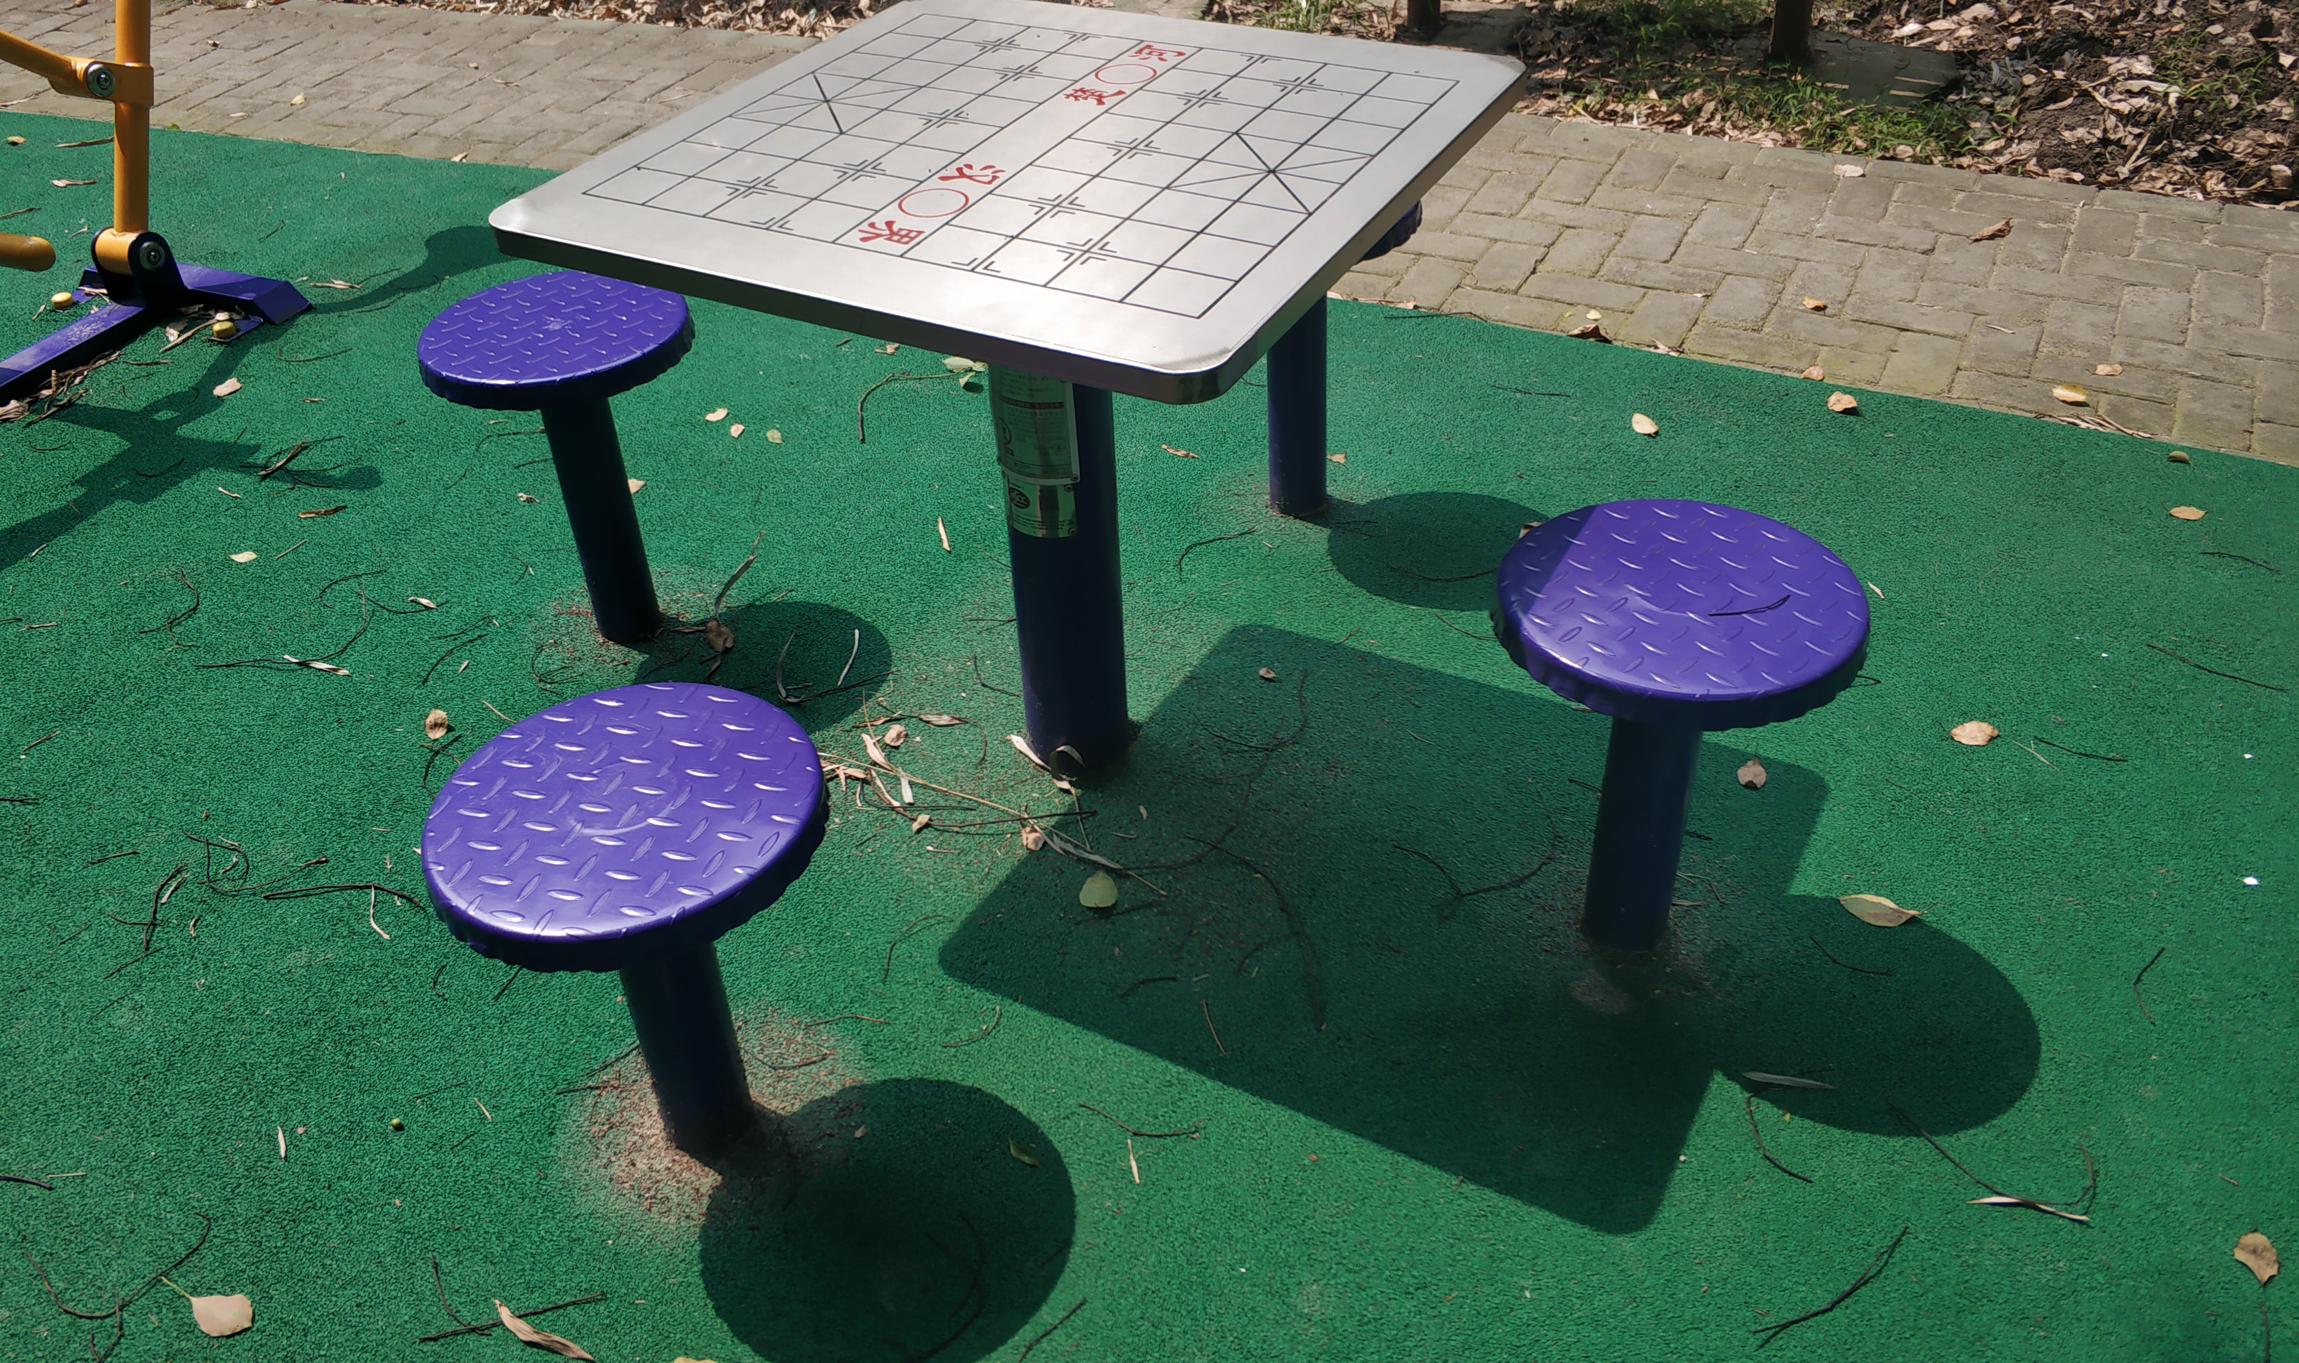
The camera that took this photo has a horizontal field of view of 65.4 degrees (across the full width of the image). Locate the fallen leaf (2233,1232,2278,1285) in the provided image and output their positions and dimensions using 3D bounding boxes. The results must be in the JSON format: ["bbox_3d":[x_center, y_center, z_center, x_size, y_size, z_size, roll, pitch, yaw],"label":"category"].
[{"bbox_3d":[0.932,0.485,1.508,0.034,0.014,0.055,11,39,18],"label":"fallen leaf"}]

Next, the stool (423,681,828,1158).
[{"bbox_3d":[-0.426,0.261,1.599,0.322,0.404,0.322,-3,37,0],"label":"stool"}]

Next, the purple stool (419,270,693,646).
[{"bbox_3d":[-0.709,-0.254,2.292,0.322,0.442,0.322,-3,37,0],"label":"purple stool"}]

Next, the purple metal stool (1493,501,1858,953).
[{"bbox_3d":[0.487,0.088,1.742,0.322,0.422,0.322,-3,37,0],"label":"purple metal stool"}]

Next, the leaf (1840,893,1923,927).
[{"bbox_3d":[0.758,0.238,1.859,0.081,0.014,0.045,9,38,15],"label":"leaf"}]

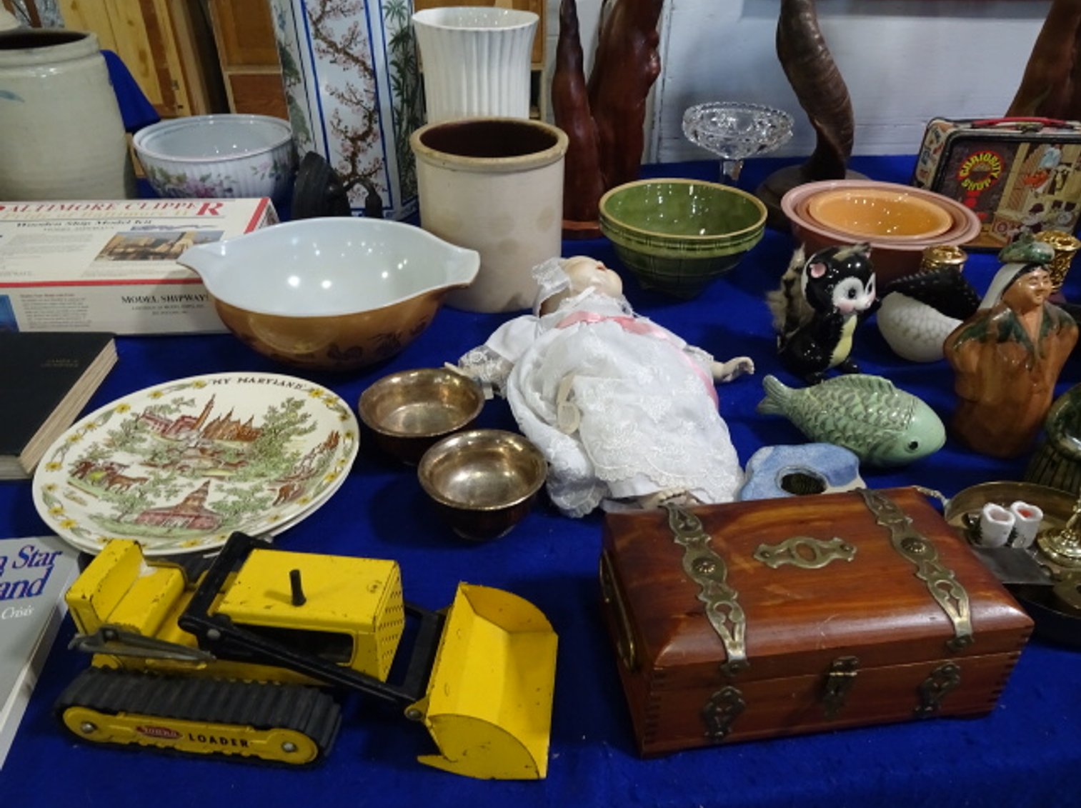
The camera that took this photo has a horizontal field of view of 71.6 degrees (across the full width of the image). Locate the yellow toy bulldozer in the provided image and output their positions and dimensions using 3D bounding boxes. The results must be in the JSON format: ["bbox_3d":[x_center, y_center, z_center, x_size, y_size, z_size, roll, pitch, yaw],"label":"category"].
[{"bbox_3d":[-0.139,0.144,0.474,0.297,0.105,0.118,3,35,4],"label":"yellow toy bulldozer"}]

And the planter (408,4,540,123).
[{"bbox_3d":[-0.096,-0.455,1.178,0.186,0.273,0.186,1,35,0],"label":"planter"}]

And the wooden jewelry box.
[{"bbox_3d":[0.168,0.134,0.497,0.234,0.092,0.127,-4,35,-7],"label":"wooden jewelry box"}]

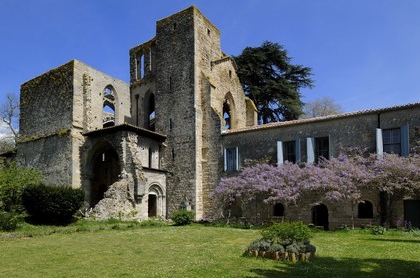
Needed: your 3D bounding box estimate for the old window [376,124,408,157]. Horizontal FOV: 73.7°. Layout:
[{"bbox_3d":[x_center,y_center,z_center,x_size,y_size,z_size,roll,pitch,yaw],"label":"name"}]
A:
[{"bbox_3d":[11.412,0.156,17.505,1.629,2.211,0.300,-5,-8,34],"label":"old window"}]

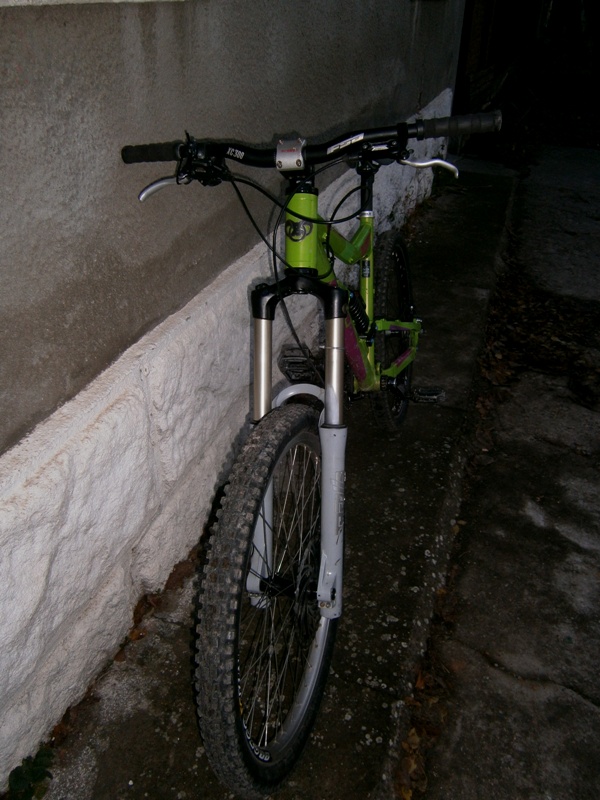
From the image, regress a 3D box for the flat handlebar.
[{"bbox_3d":[-0.013,-0.426,1.011,0.670,0.062,0.068,3,30,18],"label":"flat handlebar"}]

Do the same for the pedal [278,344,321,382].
[{"bbox_3d":[-0.003,-0.086,1.572,0.097,0.028,0.092,3,44,18],"label":"pedal"}]

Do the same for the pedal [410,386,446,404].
[{"bbox_3d":[0.386,-0.011,1.800,0.097,0.028,0.092,3,17,18],"label":"pedal"}]

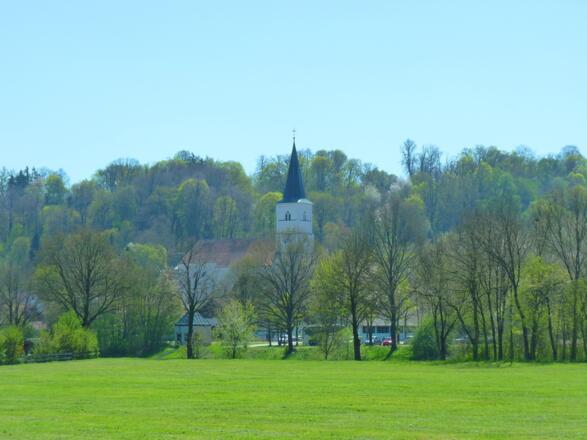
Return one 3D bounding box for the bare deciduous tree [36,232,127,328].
[{"bbox_3d":[-31.690,10.340,285.000,13.690,17.550,13.000,0,-4,0],"label":"bare deciduous tree"}]

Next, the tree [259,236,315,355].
[{"bbox_3d":[-1.040,11.230,285.000,8.330,17.550,8.500,0,-4,0],"label":"tree"}]

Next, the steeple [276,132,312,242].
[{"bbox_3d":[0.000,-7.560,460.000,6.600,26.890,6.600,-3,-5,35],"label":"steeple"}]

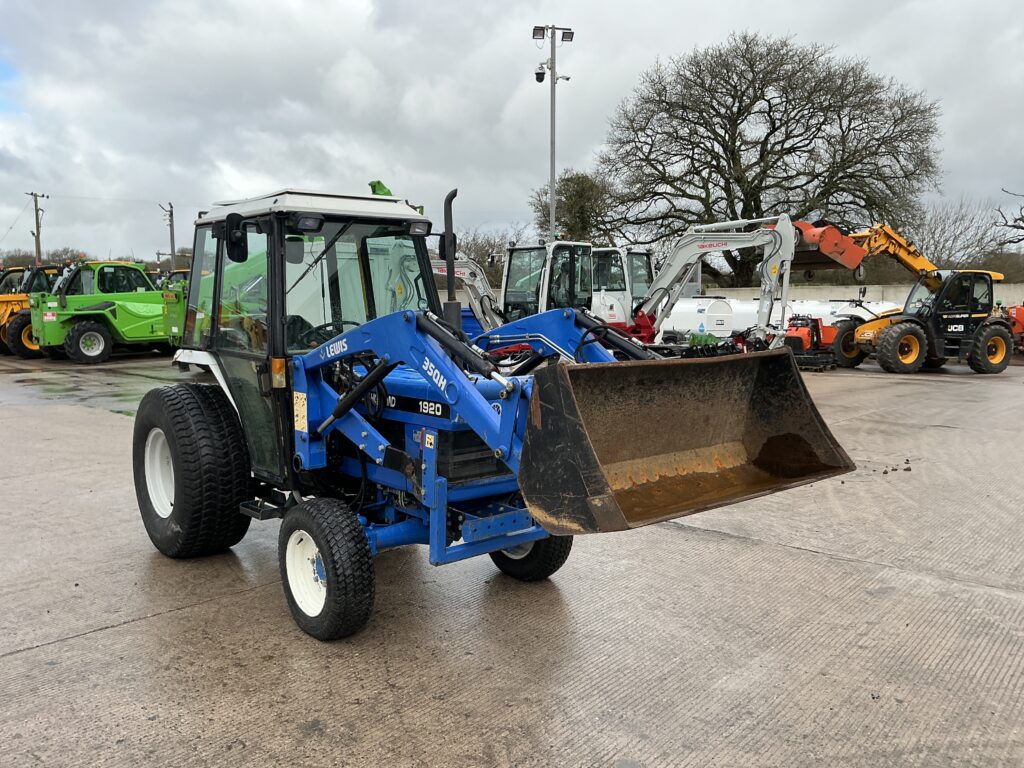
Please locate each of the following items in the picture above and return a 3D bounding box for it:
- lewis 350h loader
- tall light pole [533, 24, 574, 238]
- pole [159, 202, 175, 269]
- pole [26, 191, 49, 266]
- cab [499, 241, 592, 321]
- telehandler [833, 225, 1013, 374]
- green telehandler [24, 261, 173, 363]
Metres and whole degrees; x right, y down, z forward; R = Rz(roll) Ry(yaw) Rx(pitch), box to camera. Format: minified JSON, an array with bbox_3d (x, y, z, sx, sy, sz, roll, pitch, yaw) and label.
[{"bbox_3d":[-0.533,0.041,4.334,1.680,2.170,4.190,-5,8,-40],"label":"lewis 350h loader"},{"bbox_3d":[1.083,-5.024,21.944,1.070,8.609,0.450,0,6,-3],"label":"tall light pole"},{"bbox_3d":[-21.623,-7.630,52.390,1.000,7.569,0.450,-2,6,-17],"label":"pole"},{"bbox_3d":[-28.095,-7.498,49.410,1.350,7.939,0.450,-2,6,-20],"label":"pole"},{"bbox_3d":[0.661,-1.754,15.485,1.020,1.650,1.450,4,7,35],"label":"cab"},{"bbox_3d":[10.474,-2.103,21.102,4.400,3.600,2.300,-2,6,-18],"label":"telehandler"},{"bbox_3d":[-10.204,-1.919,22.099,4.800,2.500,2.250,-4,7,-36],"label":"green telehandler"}]

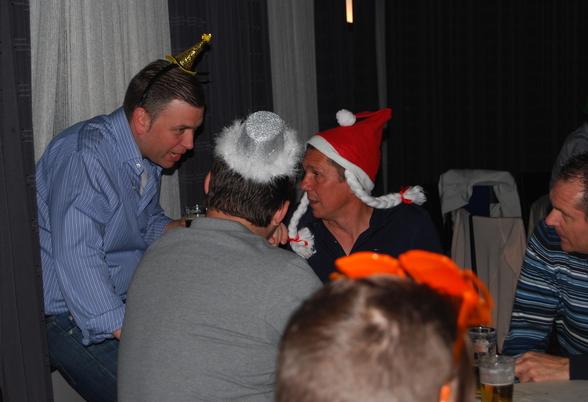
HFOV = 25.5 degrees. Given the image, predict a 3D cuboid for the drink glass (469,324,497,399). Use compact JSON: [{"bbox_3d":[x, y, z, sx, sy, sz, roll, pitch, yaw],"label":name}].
[{"bbox_3d":[0.431,0.370,2.963,0.061,0.154,0.061,-2,8,0],"label":"drink glass"}]

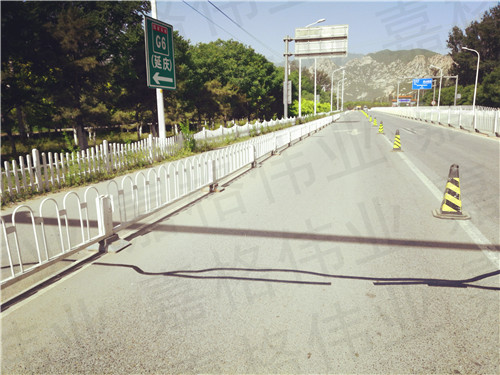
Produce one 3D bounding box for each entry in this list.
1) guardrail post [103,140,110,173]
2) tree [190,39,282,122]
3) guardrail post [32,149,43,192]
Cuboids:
[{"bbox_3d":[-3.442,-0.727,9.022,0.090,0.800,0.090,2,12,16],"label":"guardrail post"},{"bbox_3d":[-1.204,-9.936,35.403,7.600,7.754,7.600,2,13,16],"label":"tree"},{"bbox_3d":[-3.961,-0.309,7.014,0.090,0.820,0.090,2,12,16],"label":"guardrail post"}]

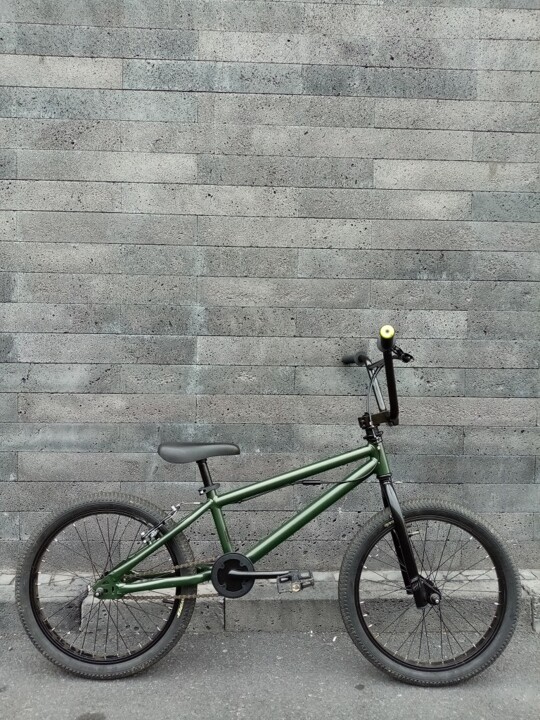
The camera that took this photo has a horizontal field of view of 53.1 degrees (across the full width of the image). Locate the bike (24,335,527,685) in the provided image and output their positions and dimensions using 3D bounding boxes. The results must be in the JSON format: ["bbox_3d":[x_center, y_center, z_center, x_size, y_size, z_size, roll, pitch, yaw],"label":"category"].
[{"bbox_3d":[-0.002,0.416,1.521,1.402,0.940,0.735,1,-4,0],"label":"bike"}]

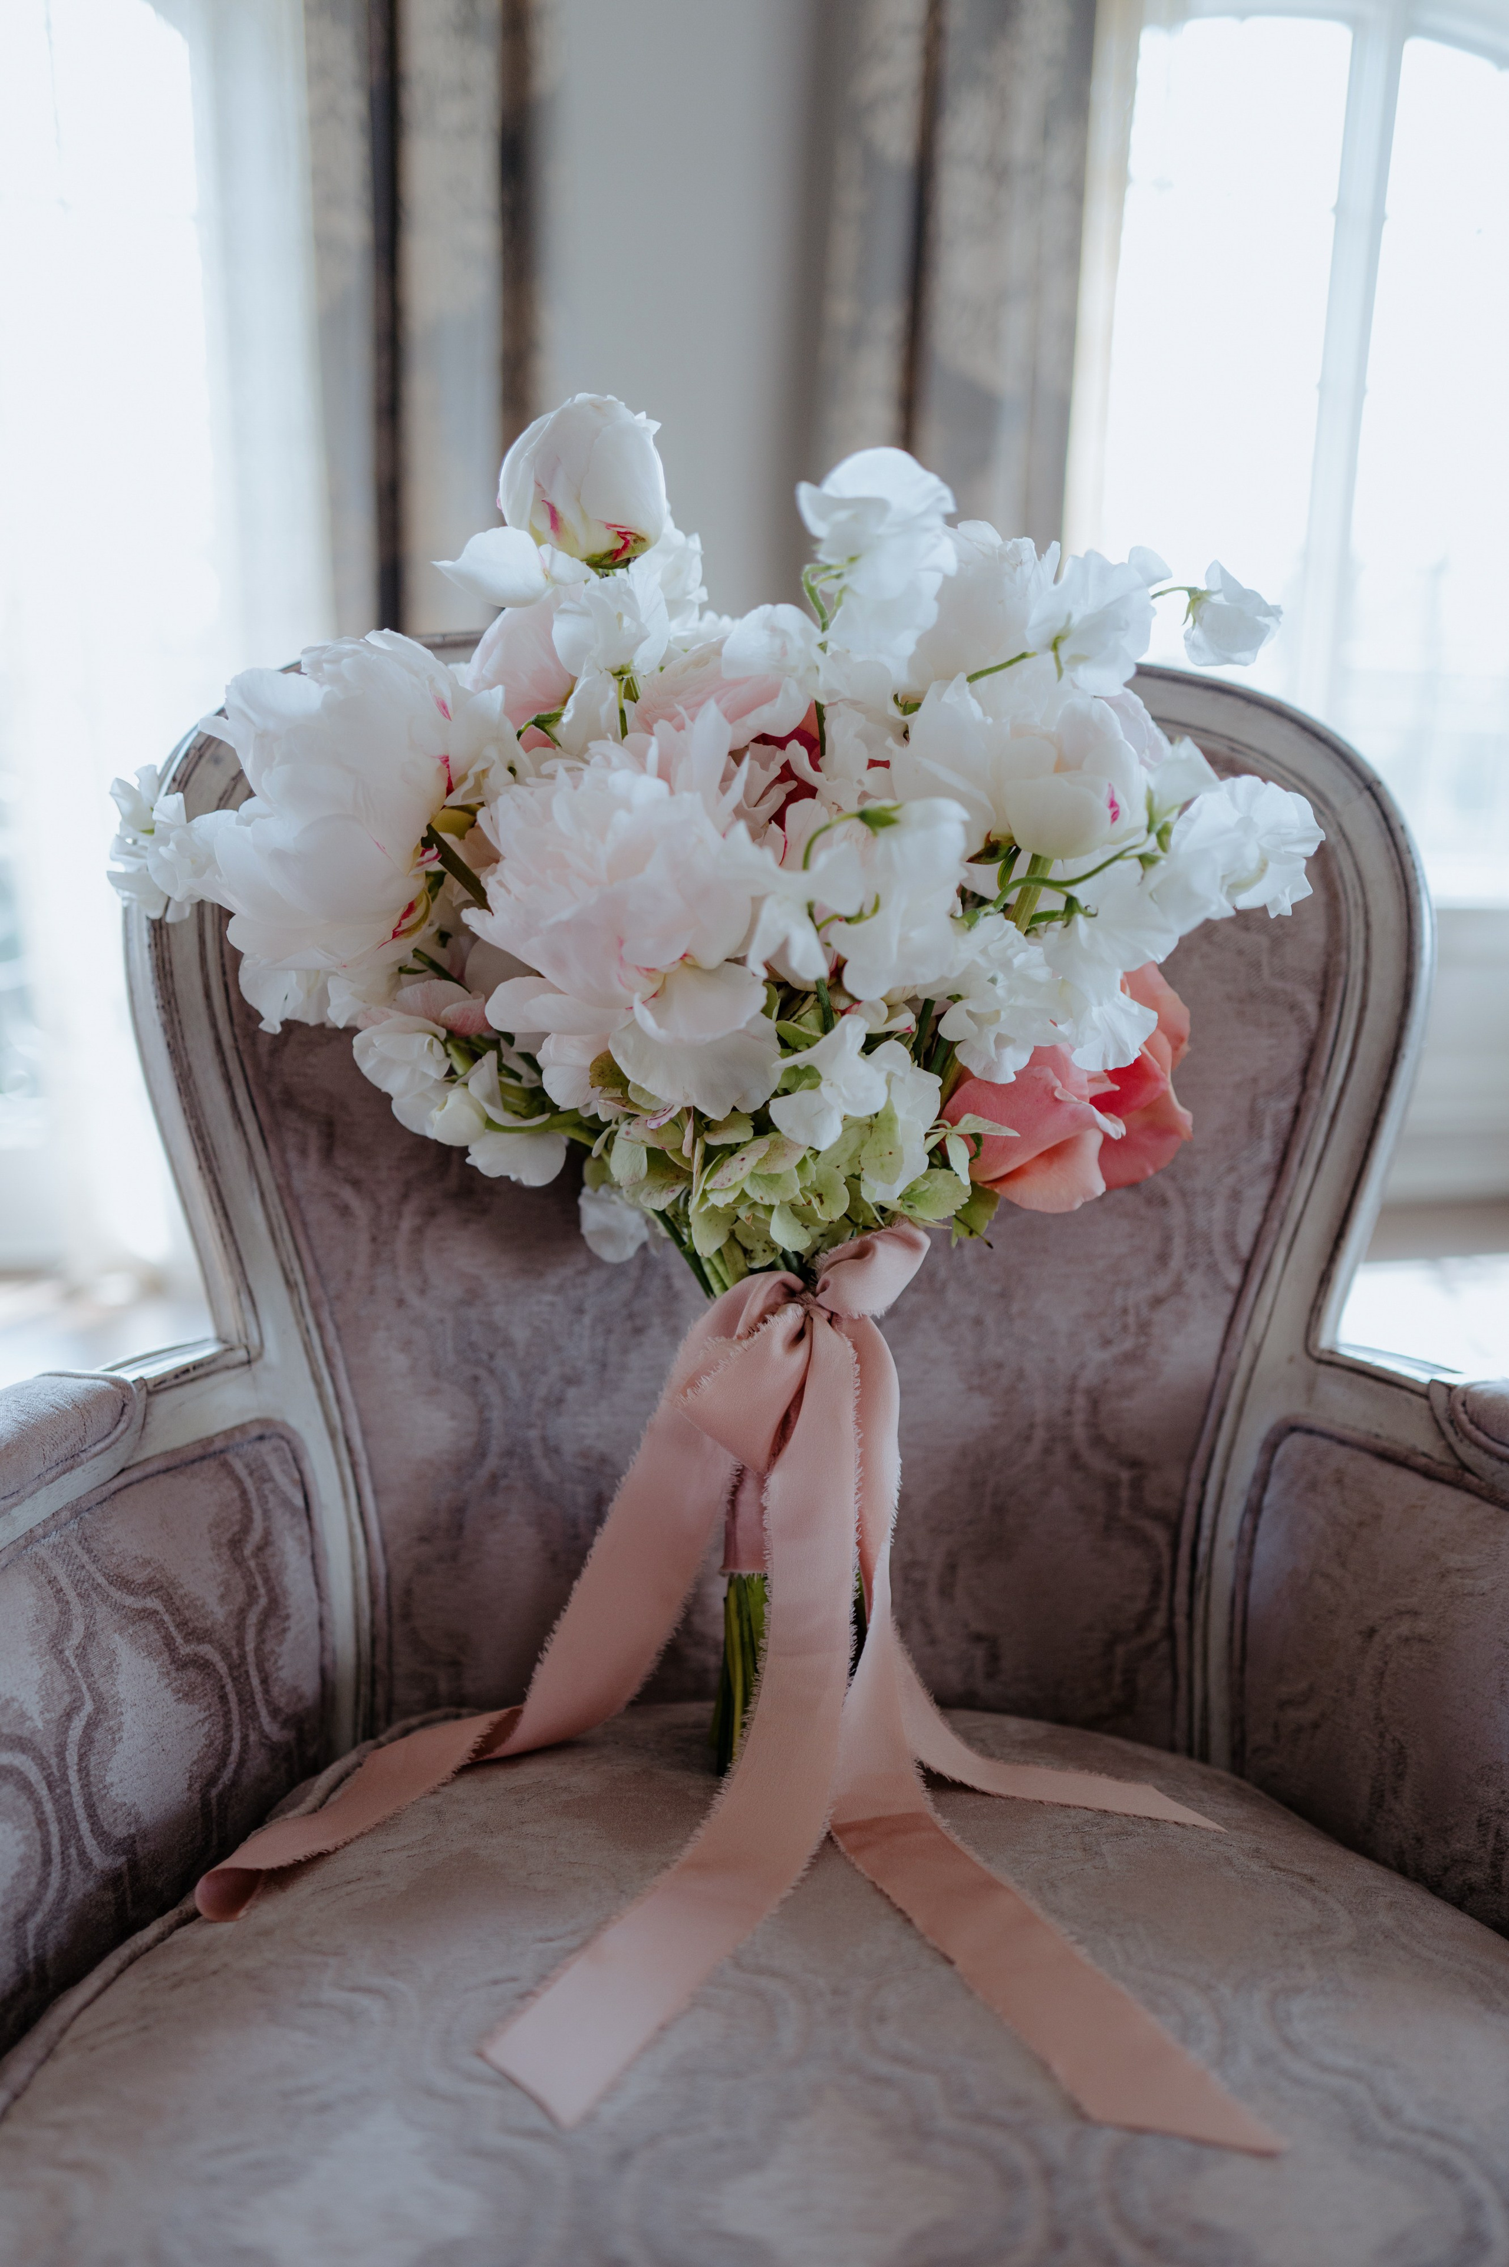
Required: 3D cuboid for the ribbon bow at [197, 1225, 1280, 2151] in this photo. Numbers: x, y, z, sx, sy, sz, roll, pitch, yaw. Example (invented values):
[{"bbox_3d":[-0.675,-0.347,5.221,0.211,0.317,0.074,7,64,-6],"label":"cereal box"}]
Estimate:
[{"bbox_3d":[-0.004,0.198,0.697,0.440,0.285,0.220,1,14,-2],"label":"ribbon bow"}]

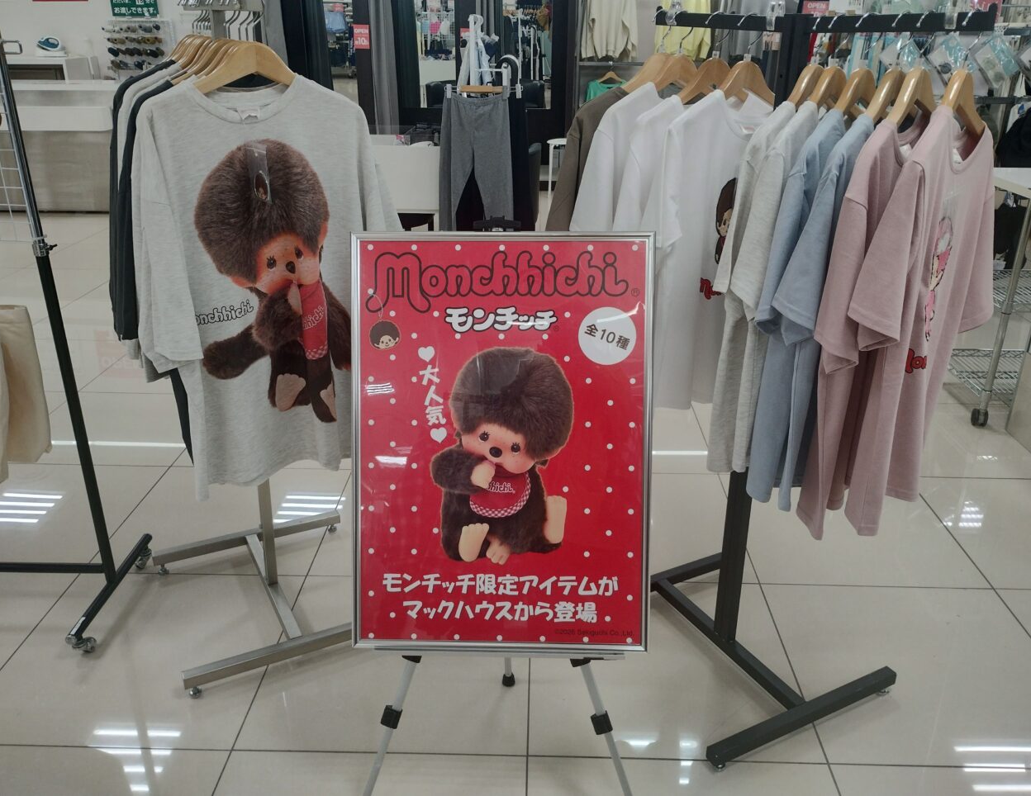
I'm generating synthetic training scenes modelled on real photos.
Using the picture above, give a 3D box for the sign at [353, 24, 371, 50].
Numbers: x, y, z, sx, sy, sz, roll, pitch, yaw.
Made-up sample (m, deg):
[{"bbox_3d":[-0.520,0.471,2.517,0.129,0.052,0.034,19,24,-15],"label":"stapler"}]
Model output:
[{"bbox_3d":[-1.247,-2.930,6.950,0.132,0.183,0.008,1,24,2],"label":"sign"}]

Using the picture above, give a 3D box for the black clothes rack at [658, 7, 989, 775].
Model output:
[{"bbox_3d":[0.467,-0.042,1.733,0.500,1.375,0.770,-12,27,-25],"label":"black clothes rack"}]

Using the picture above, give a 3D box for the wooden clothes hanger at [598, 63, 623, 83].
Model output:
[{"bbox_3d":[0.808,-2.730,7.250,0.390,0.210,0.040,1,24,2],"label":"wooden clothes hanger"}]

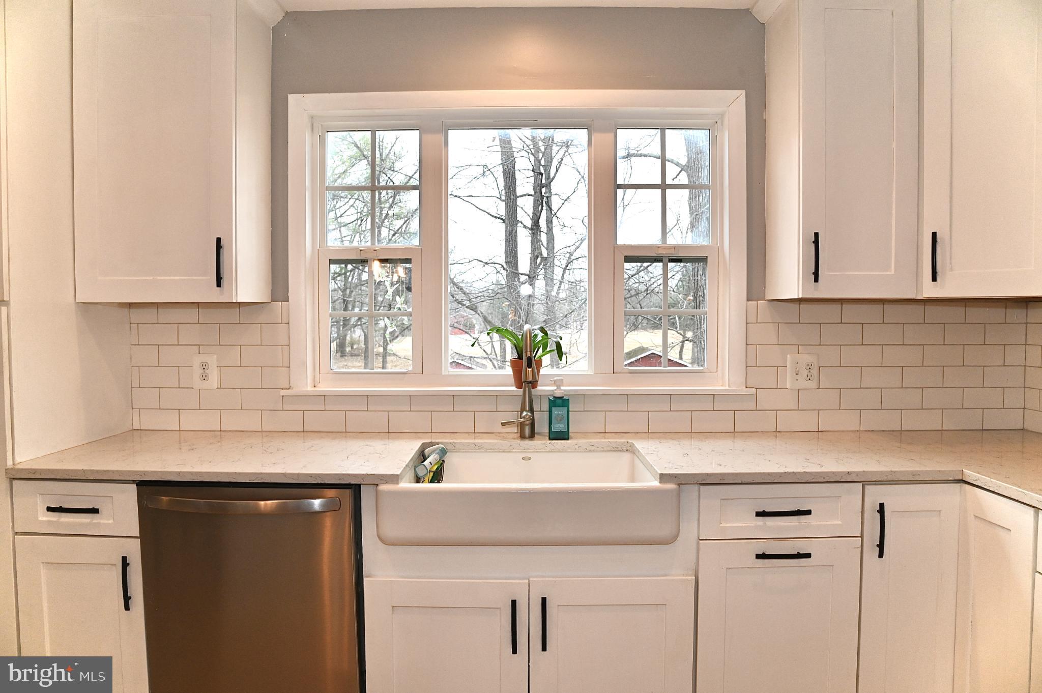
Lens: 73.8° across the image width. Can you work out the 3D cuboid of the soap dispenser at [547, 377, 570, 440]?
[{"bbox_3d":[0.128,0.208,2.336,0.068,0.208,0.056,0,2,1],"label":"soap dispenser"}]

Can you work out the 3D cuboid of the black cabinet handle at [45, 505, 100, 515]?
[{"bbox_3d":[-1.171,0.428,1.816,0.143,0.013,0.033,0,2,1],"label":"black cabinet handle"}]

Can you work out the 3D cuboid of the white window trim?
[{"bbox_3d":[-0.015,-0.361,2.434,1.597,1.048,0.050,0,2,1],"label":"white window trim"}]

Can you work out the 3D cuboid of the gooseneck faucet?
[{"bbox_3d":[-0.008,0.122,2.256,0.122,0.386,0.260,0,2,1],"label":"gooseneck faucet"}]

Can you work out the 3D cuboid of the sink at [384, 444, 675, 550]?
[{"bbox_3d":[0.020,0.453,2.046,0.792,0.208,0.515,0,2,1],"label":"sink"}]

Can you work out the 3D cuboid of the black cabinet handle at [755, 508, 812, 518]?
[{"bbox_3d":[0.681,0.431,1.795,0.145,0.013,0.033,0,2,1],"label":"black cabinet handle"}]

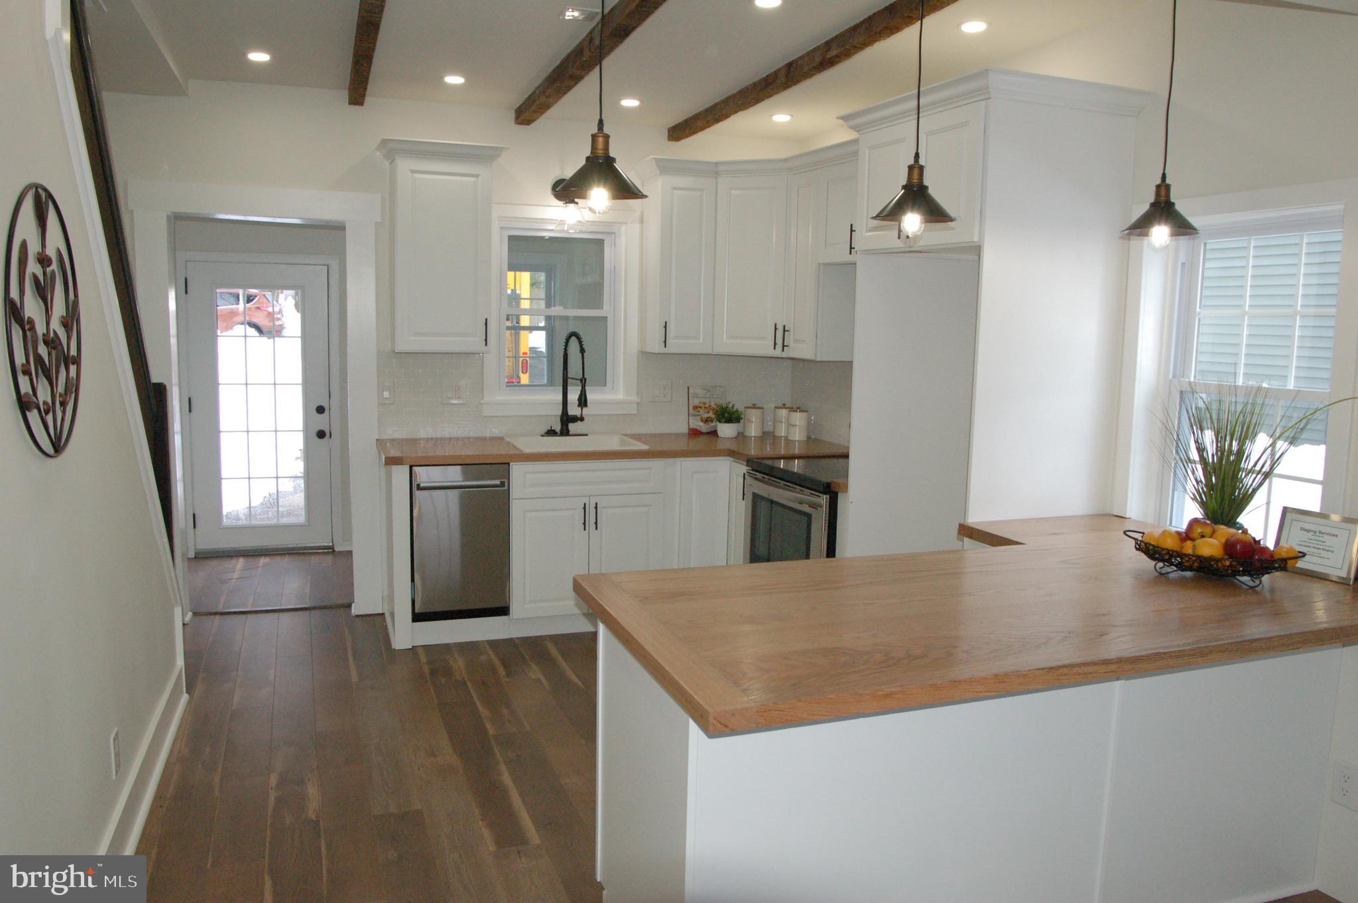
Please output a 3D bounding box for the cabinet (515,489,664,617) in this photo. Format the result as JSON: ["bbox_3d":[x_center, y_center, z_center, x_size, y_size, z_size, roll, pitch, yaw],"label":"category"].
[{"bbox_3d":[-0.541,0.479,4.951,0.767,0.596,0.595,-2,8,-20],"label":"cabinet"}]

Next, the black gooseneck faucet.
[{"bbox_3d":[-0.581,-0.349,4.985,0.240,0.570,0.220,-2,8,-20],"label":"black gooseneck faucet"}]

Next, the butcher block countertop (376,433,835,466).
[{"bbox_3d":[-0.290,-0.006,5.032,2.468,0.038,0.990,-1,8,-21],"label":"butcher block countertop"}]

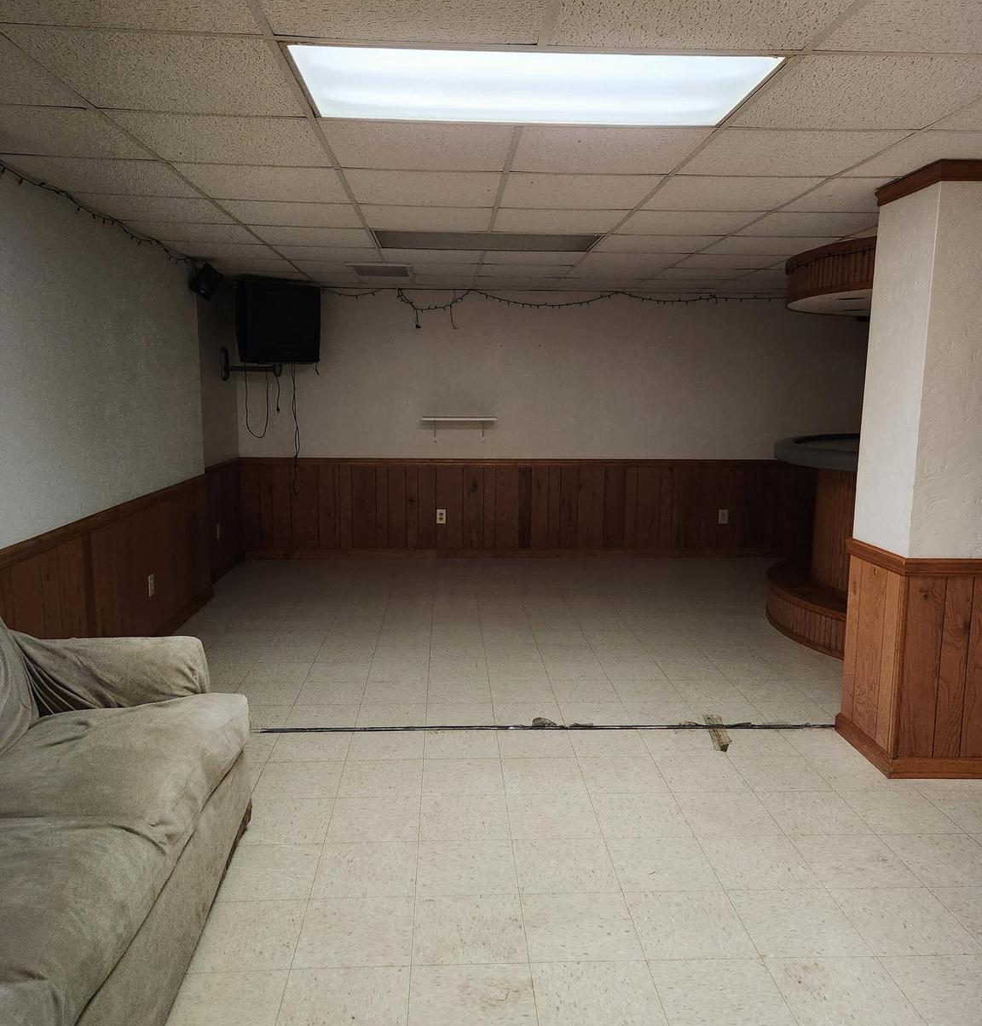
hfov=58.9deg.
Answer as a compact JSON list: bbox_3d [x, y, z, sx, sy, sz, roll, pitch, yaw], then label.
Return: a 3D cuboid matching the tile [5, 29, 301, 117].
[{"bbox_3d":[-0.815,-1.126,2.245,0.600,0.020,0.600,0,8,-3],"label":"tile"}]

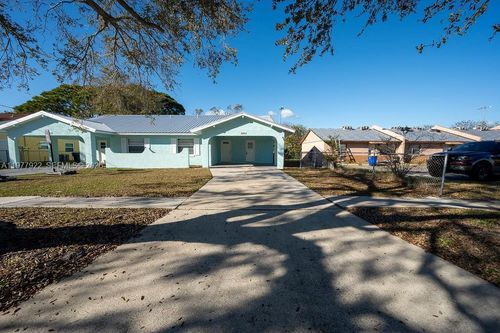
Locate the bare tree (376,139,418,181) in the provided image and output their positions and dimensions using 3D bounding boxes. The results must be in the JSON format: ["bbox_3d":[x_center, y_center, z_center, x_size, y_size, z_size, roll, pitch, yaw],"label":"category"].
[{"bbox_3d":[7.815,-0.397,10.300,2.200,2.150,2.000,0,5,0],"label":"bare tree"}]

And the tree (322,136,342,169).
[{"bbox_3d":[6.366,-1.065,15.000,1.550,2.450,1.500,0,5,0],"label":"tree"}]

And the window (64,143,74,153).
[{"bbox_3d":[-20.404,-2.128,22.000,0.120,1.060,1.050,0,5,0],"label":"window"}]

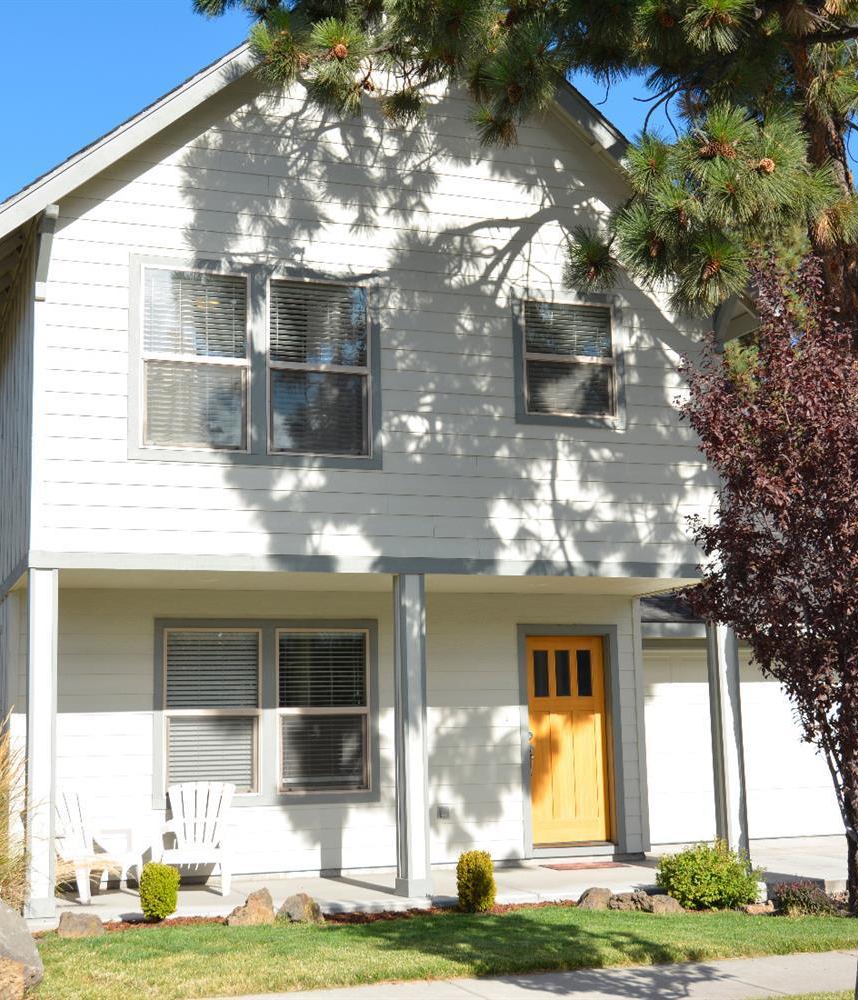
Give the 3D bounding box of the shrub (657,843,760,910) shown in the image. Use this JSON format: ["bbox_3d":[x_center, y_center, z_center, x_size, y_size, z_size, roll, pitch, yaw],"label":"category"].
[{"bbox_3d":[2.401,3.230,12.941,0.906,0.559,0.816,2,-9,-20],"label":"shrub"}]

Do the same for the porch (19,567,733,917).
[{"bbox_3d":[-0.353,2.109,13.413,6.440,2.750,1.600,2,-9,-20],"label":"porch"}]

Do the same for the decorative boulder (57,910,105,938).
[{"bbox_3d":[-2.564,3.118,11.049,0.389,0.168,0.311,2,-9,-20],"label":"decorative boulder"}]

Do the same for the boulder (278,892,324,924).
[{"bbox_3d":[-1.000,3.182,11.742,0.375,0.227,0.300,2,-9,-20],"label":"boulder"}]

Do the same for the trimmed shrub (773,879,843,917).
[{"bbox_3d":[3.259,3.411,12.918,0.614,0.270,0.553,2,-9,-20],"label":"trimmed shrub"}]

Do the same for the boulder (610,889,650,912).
[{"bbox_3d":[1.698,3.363,12.640,0.383,0.161,0.306,2,-9,-20],"label":"boulder"}]

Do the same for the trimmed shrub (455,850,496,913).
[{"bbox_3d":[0.386,3.138,12.362,0.337,0.486,0.337,-1,-9,0],"label":"trimmed shrub"}]

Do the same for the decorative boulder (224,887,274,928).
[{"bbox_3d":[-1.388,3.138,11.614,0.409,0.277,0.307,2,-9,-20],"label":"decorative boulder"}]

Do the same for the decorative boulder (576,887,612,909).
[{"bbox_3d":[1.387,3.338,12.597,0.341,0.173,0.272,2,-9,-20],"label":"decorative boulder"}]

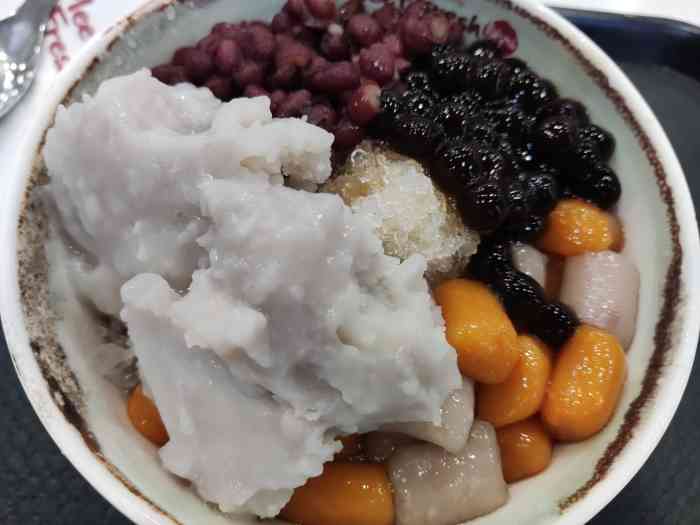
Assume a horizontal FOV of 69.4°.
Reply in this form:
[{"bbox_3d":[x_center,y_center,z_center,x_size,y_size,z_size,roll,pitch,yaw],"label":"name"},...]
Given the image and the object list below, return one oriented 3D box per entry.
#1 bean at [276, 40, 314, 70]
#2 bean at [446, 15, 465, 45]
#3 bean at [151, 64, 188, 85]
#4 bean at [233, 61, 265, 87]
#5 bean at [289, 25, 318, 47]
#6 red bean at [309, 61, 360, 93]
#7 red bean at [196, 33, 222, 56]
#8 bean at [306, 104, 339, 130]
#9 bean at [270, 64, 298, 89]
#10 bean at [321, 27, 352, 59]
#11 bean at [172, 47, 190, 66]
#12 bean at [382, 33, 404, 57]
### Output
[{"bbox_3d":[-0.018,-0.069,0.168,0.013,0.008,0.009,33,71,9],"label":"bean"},{"bbox_3d":[0.035,-0.078,0.169,0.009,0.008,0.011,4,69,0],"label":"bean"},{"bbox_3d":[-0.059,-0.060,0.164,0.012,0.008,0.009,11,69,3],"label":"bean"},{"bbox_3d":[-0.033,-0.062,0.166,0.011,0.008,0.008,-19,72,-10],"label":"bean"},{"bbox_3d":[-0.014,-0.069,0.155,0.009,0.007,0.008,2,70,-4],"label":"bean"},{"bbox_3d":[-0.004,-0.054,0.146,0.015,0.009,0.009,2,70,-4],"label":"red bean"},{"bbox_3d":[-0.041,-0.064,0.148,0.009,0.007,0.008,25,70,4],"label":"red bean"},{"bbox_3d":[-0.009,-0.046,0.161,0.011,0.008,0.008,21,70,5],"label":"bean"},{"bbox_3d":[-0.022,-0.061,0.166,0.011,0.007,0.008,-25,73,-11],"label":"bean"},{"bbox_3d":[-0.005,-0.072,0.166,0.009,0.009,0.011,-4,69,-3],"label":"bean"},{"bbox_3d":[-0.049,-0.060,0.147,0.008,0.007,0.008,2,70,-4],"label":"bean"},{"bbox_3d":[0.013,-0.065,0.151,0.008,0.007,0.009,2,70,-4],"label":"bean"}]

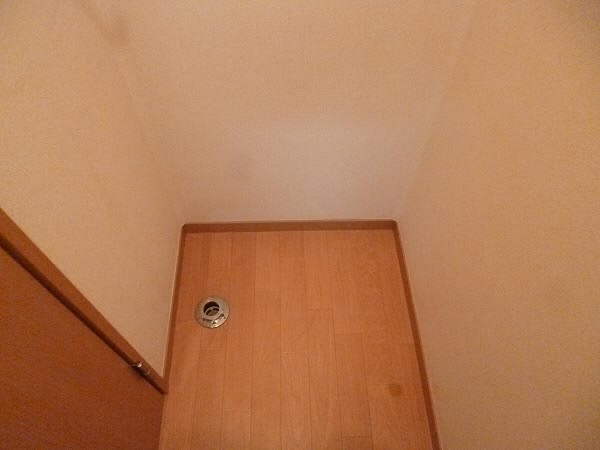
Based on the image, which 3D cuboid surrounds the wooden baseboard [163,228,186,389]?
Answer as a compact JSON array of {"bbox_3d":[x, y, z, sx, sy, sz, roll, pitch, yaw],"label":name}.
[{"bbox_3d":[-0.370,0.215,1.225,0.011,0.058,0.482,-2,57,-4],"label":"wooden baseboard"}]

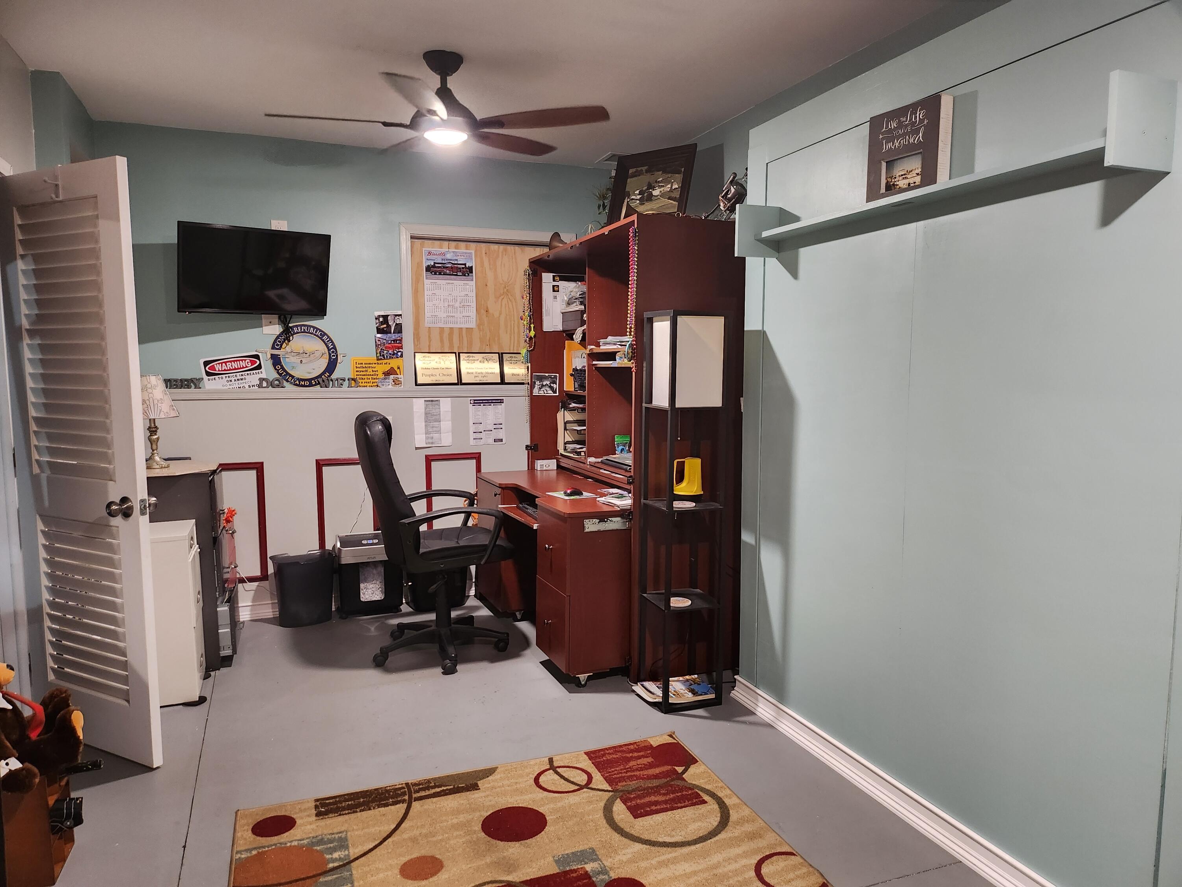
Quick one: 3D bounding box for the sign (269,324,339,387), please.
[{"bbox_3d":[-1.554,-0.478,4.456,0.360,0.345,0.025,-2,3,-21],"label":"sign"}]

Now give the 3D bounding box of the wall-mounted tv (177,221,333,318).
[{"bbox_3d":[-1.705,-0.876,4.167,0.730,0.430,0.070,-5,22,-37],"label":"wall-mounted tv"}]

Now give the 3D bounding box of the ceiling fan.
[{"bbox_3d":[-0.576,-1.344,3.217,1.280,0.335,1.280,-2,6,-21],"label":"ceiling fan"}]

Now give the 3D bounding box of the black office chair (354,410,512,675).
[{"bbox_3d":[-0.745,0.428,3.992,0.740,1.180,0.650,-3,6,-24],"label":"black office chair"}]

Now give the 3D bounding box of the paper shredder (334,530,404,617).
[{"bbox_3d":[-1.256,0.744,4.670,0.345,0.430,0.235,-2,6,-21],"label":"paper shredder"}]

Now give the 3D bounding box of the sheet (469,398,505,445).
[{"bbox_3d":[-0.631,-0.135,4.997,0.216,0.279,0.005,-2,6,-21],"label":"sheet"}]

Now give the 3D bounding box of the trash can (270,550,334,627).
[{"bbox_3d":[-1.557,0.787,4.438,0.325,0.370,0.235,-2,6,-21],"label":"trash can"}]

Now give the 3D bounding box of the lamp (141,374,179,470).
[{"bbox_3d":[-1.980,-0.101,3.701,0.220,0.430,0.220,-2,6,-21],"label":"lamp"}]

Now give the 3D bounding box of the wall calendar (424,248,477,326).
[{"bbox_3d":[-0.811,-0.894,4.737,0.288,0.440,0.010,-2,6,-21],"label":"wall calendar"}]

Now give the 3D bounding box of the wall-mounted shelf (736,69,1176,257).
[{"bbox_3d":[0.881,-0.727,2.386,0.178,0.186,1.470,-2,6,-21],"label":"wall-mounted shelf"}]

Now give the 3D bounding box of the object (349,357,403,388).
[{"bbox_3d":[-1.250,-0.401,4.797,0.305,0.205,0.010,-2,6,-21],"label":"object"}]

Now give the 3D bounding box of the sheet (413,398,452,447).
[{"bbox_3d":[-0.913,-0.119,4.754,0.214,0.280,0.008,-2,6,-21],"label":"sheet"}]

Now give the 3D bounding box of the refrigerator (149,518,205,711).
[{"bbox_3d":[-1.913,0.719,3.437,0.460,0.715,0.345,-2,6,-21],"label":"refrigerator"}]

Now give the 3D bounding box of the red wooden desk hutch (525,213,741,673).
[{"bbox_3d":[0.200,-0.026,4.311,0.620,2.010,1.505,-2,6,-21],"label":"red wooden desk hutch"}]

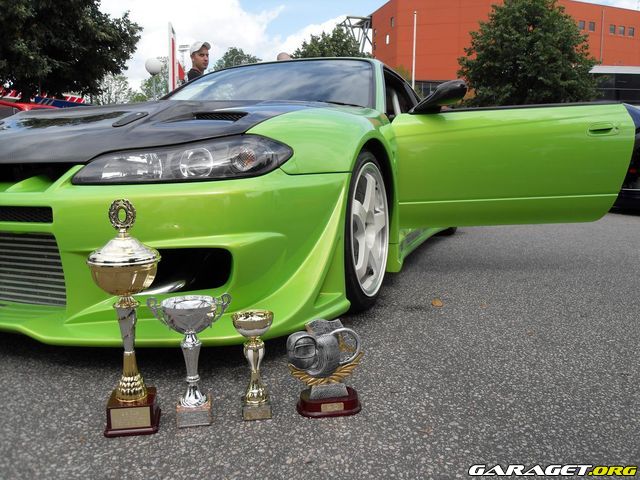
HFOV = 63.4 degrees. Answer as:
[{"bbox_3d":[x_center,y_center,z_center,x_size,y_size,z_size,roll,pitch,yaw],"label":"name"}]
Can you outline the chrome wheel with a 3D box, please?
[{"bbox_3d":[0.094,-0.040,1.910,0.215,0.485,0.485,3,8,21],"label":"chrome wheel"}]

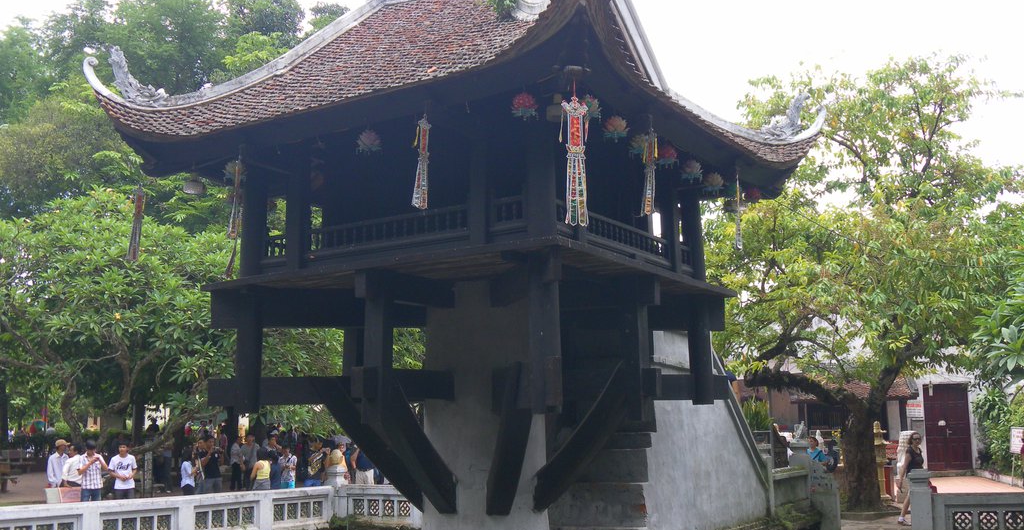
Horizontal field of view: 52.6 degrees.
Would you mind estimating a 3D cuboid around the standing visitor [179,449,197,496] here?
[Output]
[{"bbox_3d":[-5.951,4.109,18.896,0.330,1.570,0.400,2,-10,-17],"label":"standing visitor"}]

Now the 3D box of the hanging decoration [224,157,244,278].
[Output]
[{"bbox_3d":[-2.523,-0.438,9.425,0.170,1.119,0.160,5,-12,-31],"label":"hanging decoration"}]

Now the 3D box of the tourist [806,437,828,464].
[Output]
[{"bbox_3d":[5.897,4.088,19.883,0.480,1.550,0.320,-6,-11,26],"label":"tourist"}]

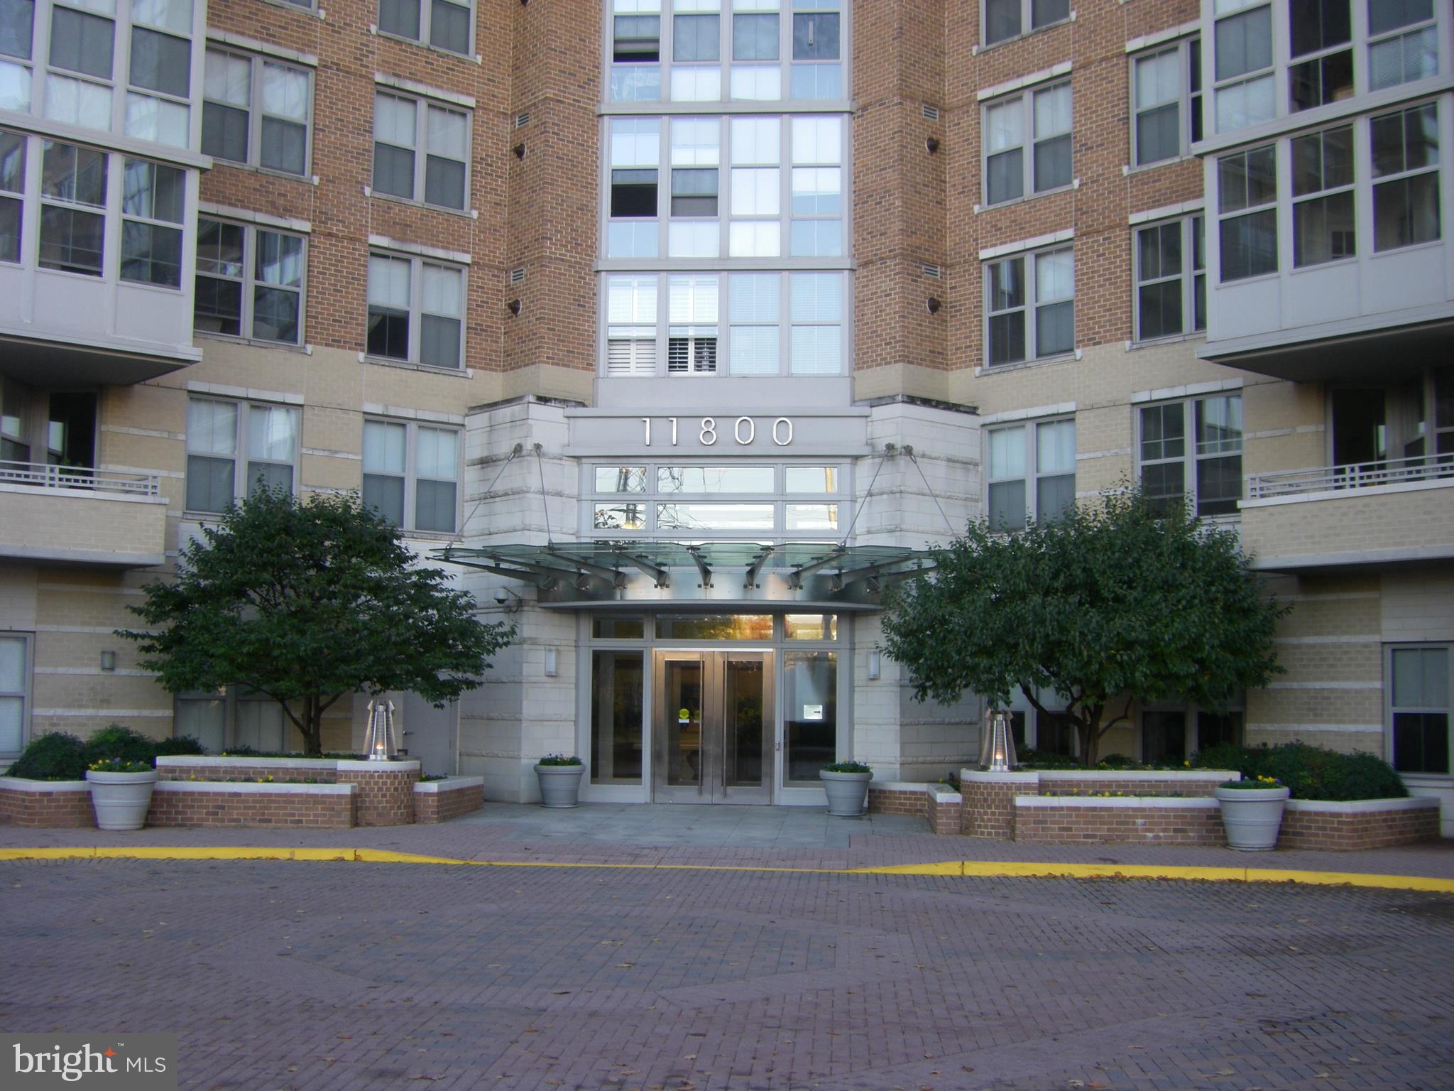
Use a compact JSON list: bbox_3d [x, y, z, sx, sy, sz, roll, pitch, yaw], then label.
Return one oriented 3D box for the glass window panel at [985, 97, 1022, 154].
[{"bbox_3d":[4.588,-6.924,29.165,0.060,0.839,0.777,5,-7,-42],"label":"glass window panel"}]

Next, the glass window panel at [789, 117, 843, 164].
[{"bbox_3d":[1.500,-6.878,29.877,0.865,0.830,0.060,0,-5,4],"label":"glass window panel"}]

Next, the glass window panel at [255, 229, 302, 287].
[{"bbox_3d":[-6.956,-4.452,27.383,0.780,0.780,0.050,5,-7,-41],"label":"glass window panel"}]

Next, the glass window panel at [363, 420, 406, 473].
[{"bbox_3d":[-5.665,-1.632,29.197,0.785,0.810,0.060,5,-7,-41],"label":"glass window panel"}]

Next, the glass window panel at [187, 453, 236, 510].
[{"bbox_3d":[-7.702,-0.903,26.335,0.752,0.820,0.060,5,-7,-40],"label":"glass window panel"}]

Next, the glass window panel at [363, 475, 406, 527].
[{"bbox_3d":[-5.497,-0.722,28.301,0.755,0.801,0.060,5,-7,-41],"label":"glass window panel"}]

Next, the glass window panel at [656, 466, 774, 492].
[{"bbox_3d":[-0.193,-1.064,28.492,1.913,0.425,0.050,0,-5,4],"label":"glass window panel"}]

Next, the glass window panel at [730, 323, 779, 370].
[{"bbox_3d":[0.472,-3.296,29.625,0.831,0.823,0.060,0,-5,4],"label":"glass window panel"}]

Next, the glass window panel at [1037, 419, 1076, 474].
[{"bbox_3d":[5.208,-1.550,27.889,0.060,0.810,0.749,5,-7,-42],"label":"glass window panel"}]

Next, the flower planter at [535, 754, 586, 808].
[{"bbox_3d":[-2.565,3.620,27.175,0.778,0.777,0.778,0,-5,4],"label":"flower planter"}]

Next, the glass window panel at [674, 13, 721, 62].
[{"bbox_3d":[-0.512,-8.786,30.541,0.809,0.864,0.060,0,-5,4],"label":"glass window panel"}]

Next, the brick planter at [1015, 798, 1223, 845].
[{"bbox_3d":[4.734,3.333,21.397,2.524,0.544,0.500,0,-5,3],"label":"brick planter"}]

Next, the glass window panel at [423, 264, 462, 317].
[{"bbox_3d":[-4.736,-4.236,29.304,0.760,0.790,0.050,5,-7,-41],"label":"glass window panel"}]

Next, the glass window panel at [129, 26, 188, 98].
[{"bbox_3d":[-7.936,-6.762,24.714,0.841,0.828,0.060,5,-7,-41],"label":"glass window panel"}]

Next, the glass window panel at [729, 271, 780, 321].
[{"bbox_3d":[0.471,-4.289,30.480,0.857,0.873,0.060,0,-5,4],"label":"glass window panel"}]

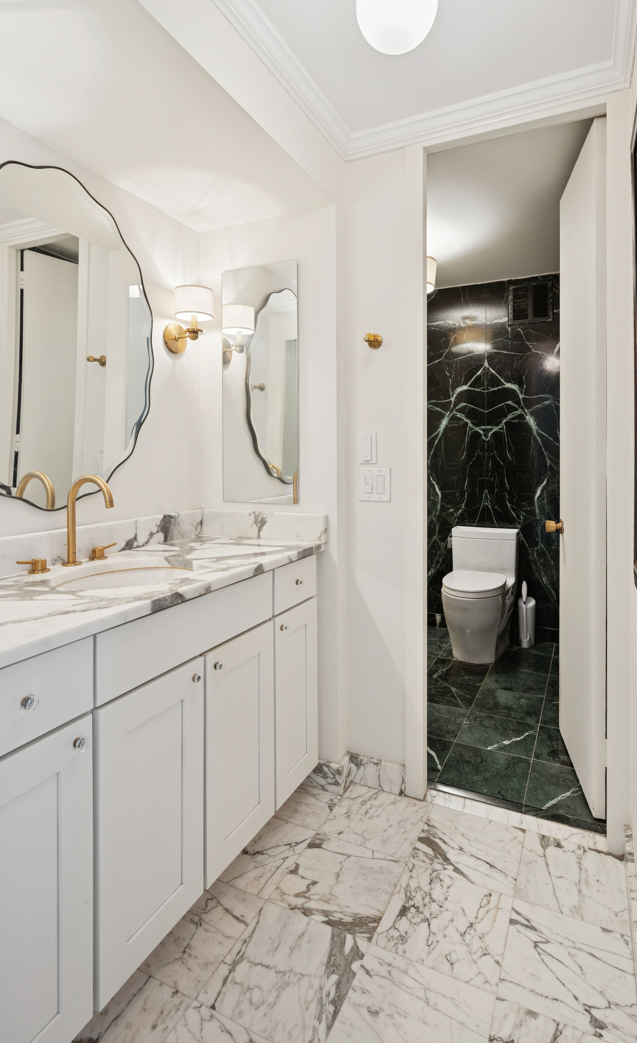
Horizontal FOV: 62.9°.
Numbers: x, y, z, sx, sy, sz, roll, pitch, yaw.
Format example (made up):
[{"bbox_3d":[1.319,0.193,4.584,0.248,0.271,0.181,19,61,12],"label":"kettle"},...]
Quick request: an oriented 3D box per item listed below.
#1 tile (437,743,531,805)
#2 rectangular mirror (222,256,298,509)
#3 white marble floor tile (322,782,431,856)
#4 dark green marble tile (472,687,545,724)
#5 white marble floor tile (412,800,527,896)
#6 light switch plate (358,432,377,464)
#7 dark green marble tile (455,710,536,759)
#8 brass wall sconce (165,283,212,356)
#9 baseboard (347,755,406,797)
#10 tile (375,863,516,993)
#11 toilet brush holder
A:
[{"bbox_3d":[0.644,0.959,2.002,0.303,0.010,0.305,3,7,27],"label":"tile"},{"bbox_3d":[-0.235,-0.539,2.053,0.355,0.930,0.015,2,5,27],"label":"rectangular mirror"},{"bbox_3d":[0.197,1.012,1.774,0.305,0.010,0.299,3,7,27],"label":"white marble floor tile"},{"bbox_3d":[0.924,0.892,2.530,0.305,0.012,0.305,3,7,27],"label":"dark green marble tile"},{"bbox_3d":[0.477,1.036,1.654,0.305,0.012,0.305,3,7,27],"label":"white marble floor tile"},{"bbox_3d":[0.184,-0.274,1.950,0.072,0.116,0.012,2,5,27],"label":"light switch plate"},{"bbox_3d":[0.785,0.929,2.274,0.305,0.010,0.308,3,7,27],"label":"dark green marble tile"},{"bbox_3d":[-0.492,-0.773,2.016,0.181,0.234,0.150,2,4,27],"label":"brass wall sconce"},{"bbox_3d":[0.221,0.940,1.937,0.214,0.099,0.020,2,5,27],"label":"baseboard"},{"bbox_3d":[0.341,1.069,1.393,0.305,0.012,0.305,3,7,27],"label":"tile"},{"bbox_3d":[1.322,0.638,3.308,0.100,0.300,0.105,3,7,27],"label":"toilet brush holder"}]

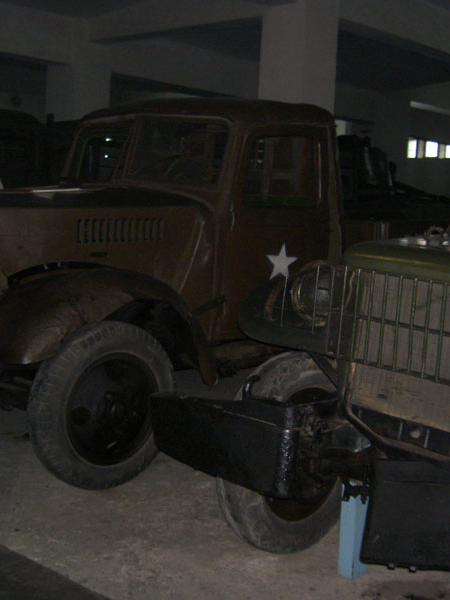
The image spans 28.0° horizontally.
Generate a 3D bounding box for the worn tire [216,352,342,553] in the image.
[{"bbox_3d":[0.308,0.651,3.862,0.180,0.870,0.870,10,11,44],"label":"worn tire"}]

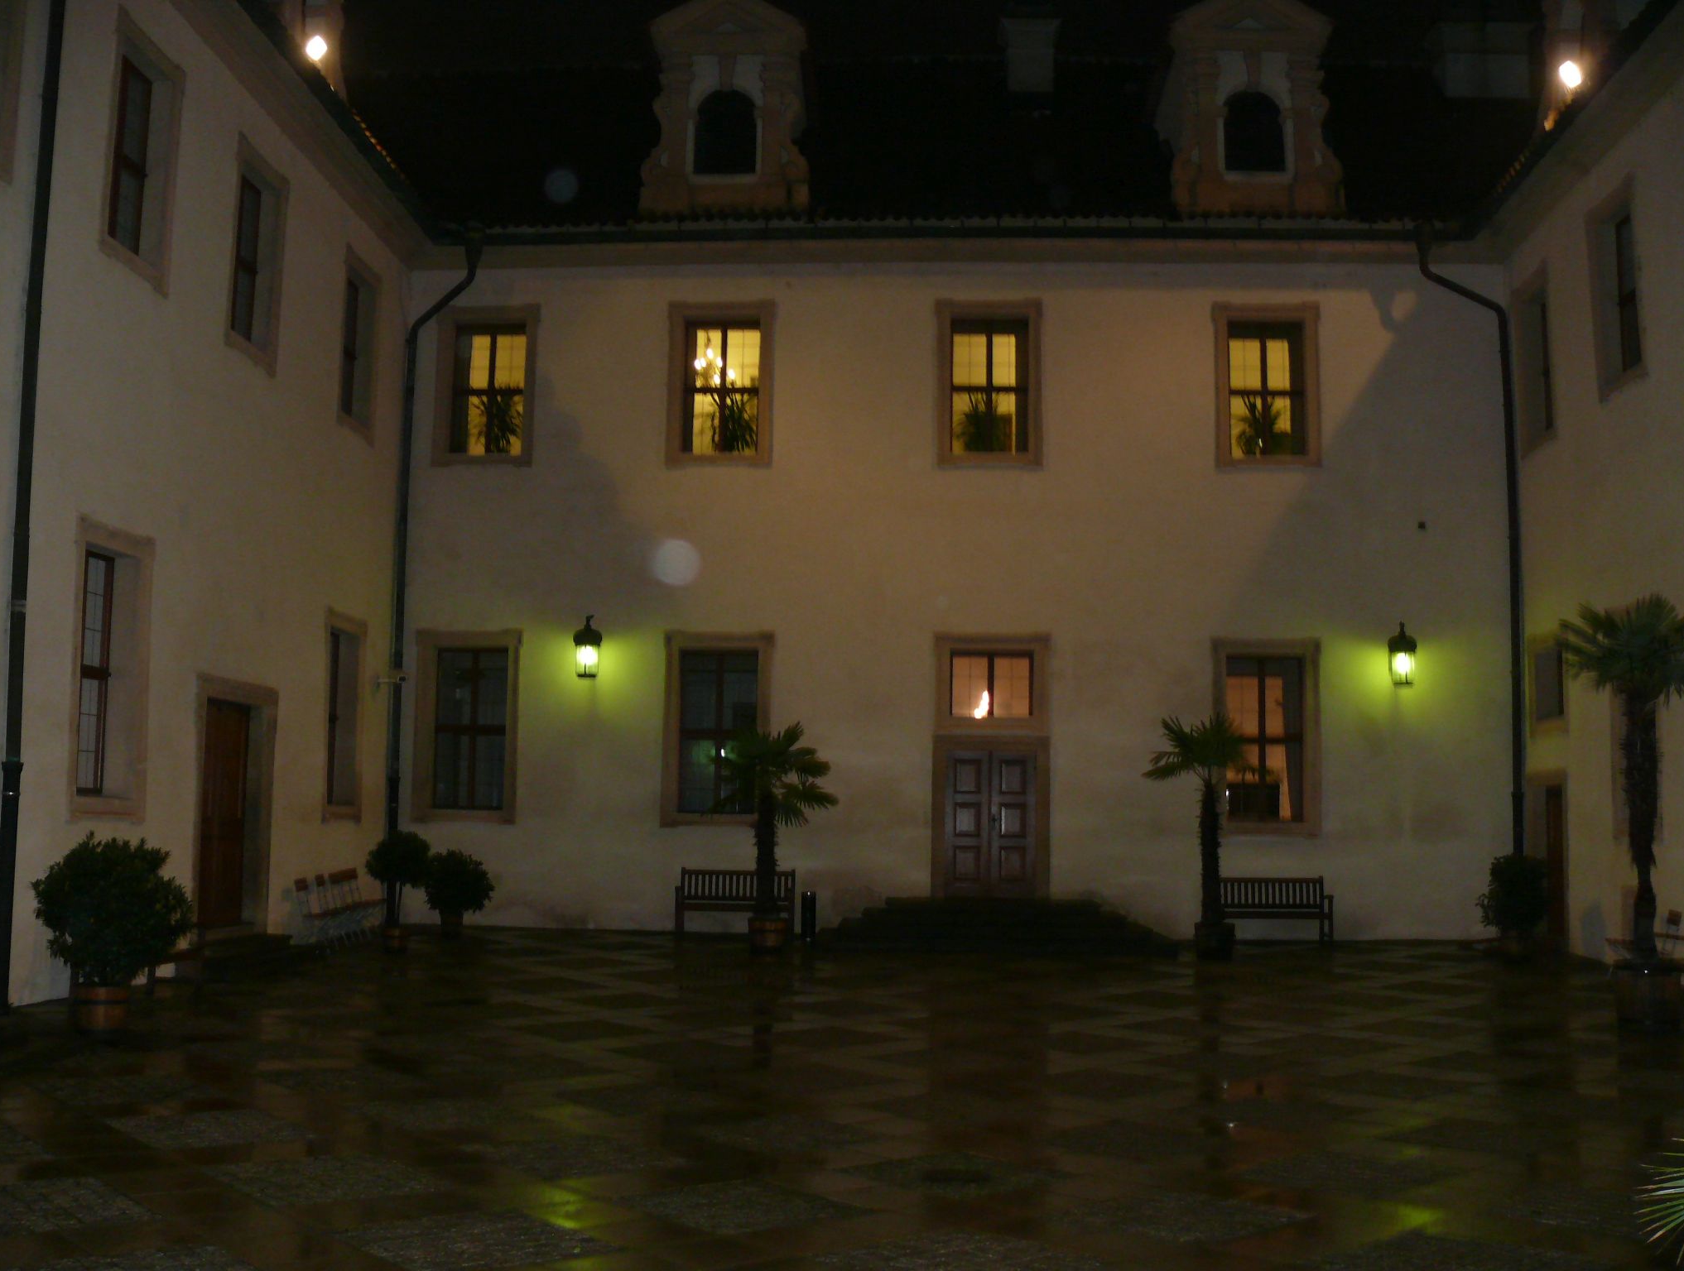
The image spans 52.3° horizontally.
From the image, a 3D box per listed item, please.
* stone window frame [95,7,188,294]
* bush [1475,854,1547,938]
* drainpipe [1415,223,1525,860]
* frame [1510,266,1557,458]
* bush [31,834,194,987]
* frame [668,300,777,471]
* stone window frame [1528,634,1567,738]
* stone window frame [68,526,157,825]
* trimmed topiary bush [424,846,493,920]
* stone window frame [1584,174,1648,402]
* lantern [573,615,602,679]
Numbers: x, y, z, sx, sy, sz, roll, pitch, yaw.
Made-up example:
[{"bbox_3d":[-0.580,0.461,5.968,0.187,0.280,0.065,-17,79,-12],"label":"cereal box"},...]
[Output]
[{"bbox_3d":[-6.744,-4.570,16.378,0.250,2.384,1.399,0,-6,2],"label":"stone window frame"},{"bbox_3d":[8.176,3.159,20.912,0.871,0.992,0.871,0,-6,3],"label":"bush"},{"bbox_3d":[8.646,-0.789,23.532,1.440,9.905,0.700,0,-6,3],"label":"drainpipe"},{"bbox_3d":[9.051,-3.541,22.212,0.250,2.351,1.379,0,-6,4],"label":"frame"},{"bbox_3d":[-5.144,1.944,12.093,1.131,1.075,1.103,0,-6,3],"label":"bush"},{"bbox_3d":[-1.730,-3.590,24.726,1.530,2.384,0.250,0,-6,3],"label":"frame"},{"bbox_3d":[8.989,0.611,21.609,0.250,1.270,1.425,0,-6,4],"label":"stone window frame"},{"bbox_3d":[-6.595,0.355,15.310,0.250,2.607,1.442,0,-6,3],"label":"stone window frame"},{"bbox_3d":[-5.024,3.245,22.458,0.950,0.910,0.950,0,-6,3],"label":"trimmed topiary bush"},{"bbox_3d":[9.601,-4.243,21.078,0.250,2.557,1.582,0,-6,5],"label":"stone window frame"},{"bbox_3d":[-3.770,0.172,25.523,0.427,0.950,0.550,0,-6,3],"label":"lantern"}]

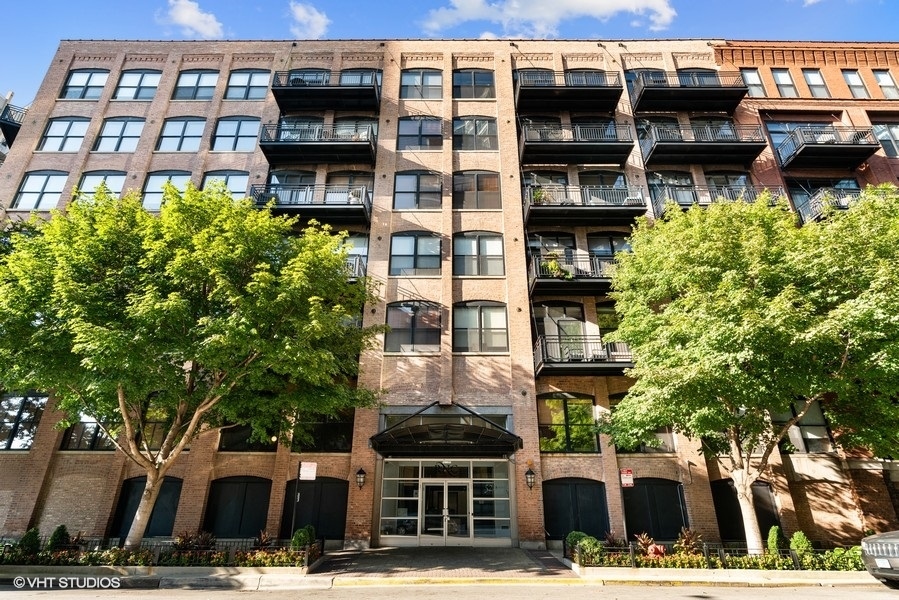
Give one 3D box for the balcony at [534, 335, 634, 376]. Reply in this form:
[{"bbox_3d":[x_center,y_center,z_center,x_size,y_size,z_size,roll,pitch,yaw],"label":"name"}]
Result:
[{"bbox_3d":[6.163,2.233,17.822,5.091,1.278,1.380,0,-23,0],"label":"balcony"}]

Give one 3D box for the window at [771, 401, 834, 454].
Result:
[{"bbox_3d":[13.729,4.835,17.788,2.306,2.349,0.180,0,-23,0],"label":"window"}]

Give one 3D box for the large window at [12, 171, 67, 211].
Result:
[{"bbox_3d":[-20.500,-5.493,22.631,2.326,2.343,0.200,0,-23,1],"label":"large window"}]

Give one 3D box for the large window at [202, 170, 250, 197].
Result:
[{"bbox_3d":[-11.317,-5.490,22.550,2.307,2.343,0.200,0,-23,1],"label":"large window"}]

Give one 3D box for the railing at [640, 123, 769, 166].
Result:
[{"bbox_3d":[11.903,-7.326,21.217,4.995,1.203,1.312,0,-23,1],"label":"railing"}]

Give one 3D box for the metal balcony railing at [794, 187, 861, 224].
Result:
[{"bbox_3d":[17.771,-4.169,19.954,3.326,1.065,1.461,0,-23,0],"label":"metal balcony railing"}]

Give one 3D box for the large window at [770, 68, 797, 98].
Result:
[{"bbox_3d":[17.621,-11.477,23.773,0.978,2.101,0.200,0,-23,1],"label":"large window"}]

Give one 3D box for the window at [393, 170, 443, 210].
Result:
[{"bbox_3d":[-1.468,-5.250,21.361,2.246,2.229,0.200,0,-23,1],"label":"window"}]

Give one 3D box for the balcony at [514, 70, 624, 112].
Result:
[{"bbox_3d":[5.933,-10.478,22.603,4.919,1.233,1.312,0,-23,1],"label":"balcony"}]

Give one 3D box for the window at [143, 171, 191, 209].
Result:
[{"bbox_3d":[-13.809,-5.425,22.147,2.306,2.404,0.180,0,-23,0],"label":"window"}]

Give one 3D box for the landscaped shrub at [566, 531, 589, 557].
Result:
[{"bbox_3d":[3.481,6.628,12.180,0.630,0.685,0.630,0,-23,1],"label":"landscaped shrub"}]

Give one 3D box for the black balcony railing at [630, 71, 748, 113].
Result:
[{"bbox_3d":[11.921,-10.440,22.592,4.946,1.153,1.461,0,-23,0],"label":"black balcony railing"}]

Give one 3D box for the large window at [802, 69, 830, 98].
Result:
[{"bbox_3d":[20.283,-11.990,24.830,0.978,2.199,0.180,0,-23,0],"label":"large window"}]

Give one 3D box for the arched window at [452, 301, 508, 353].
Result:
[{"bbox_3d":[1.358,1.160,19.669,2.392,2.380,0.200,0,-23,1],"label":"arched window"}]

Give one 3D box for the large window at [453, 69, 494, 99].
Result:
[{"bbox_3d":[1.411,-12.076,25.186,2.392,2.279,0.200,0,-23,1],"label":"large window"}]

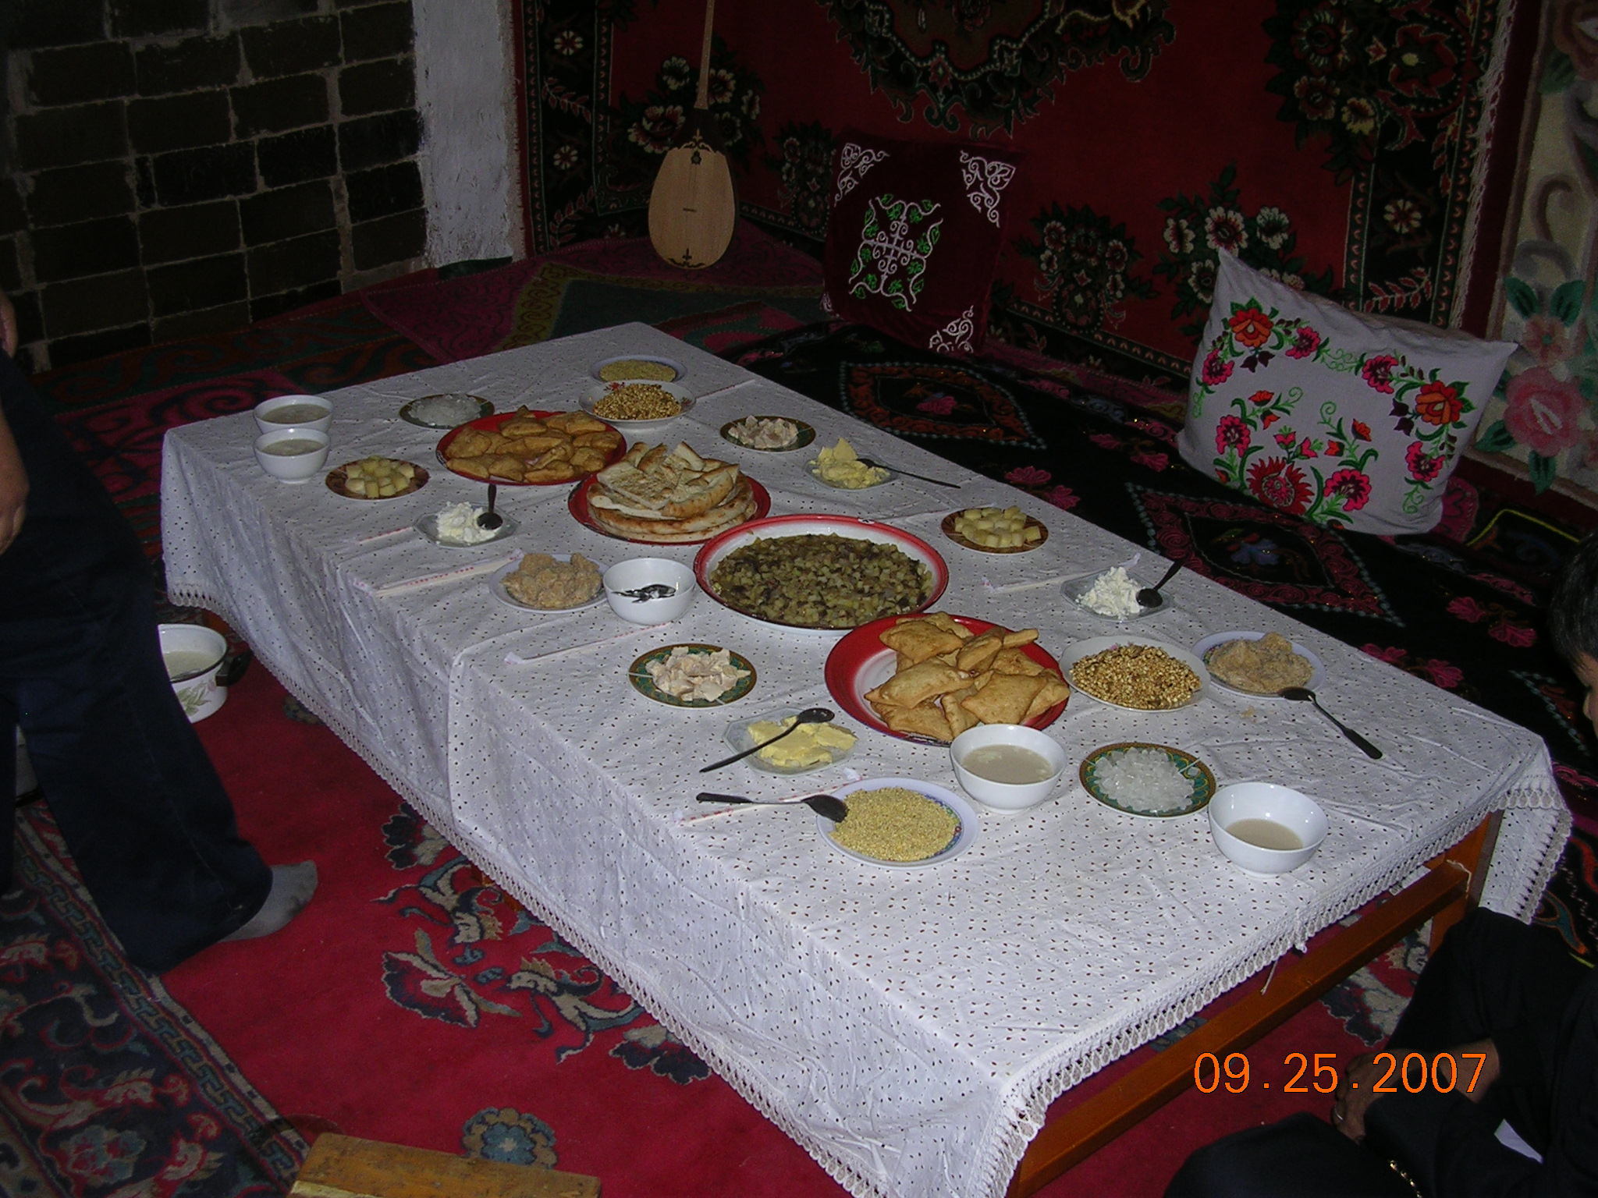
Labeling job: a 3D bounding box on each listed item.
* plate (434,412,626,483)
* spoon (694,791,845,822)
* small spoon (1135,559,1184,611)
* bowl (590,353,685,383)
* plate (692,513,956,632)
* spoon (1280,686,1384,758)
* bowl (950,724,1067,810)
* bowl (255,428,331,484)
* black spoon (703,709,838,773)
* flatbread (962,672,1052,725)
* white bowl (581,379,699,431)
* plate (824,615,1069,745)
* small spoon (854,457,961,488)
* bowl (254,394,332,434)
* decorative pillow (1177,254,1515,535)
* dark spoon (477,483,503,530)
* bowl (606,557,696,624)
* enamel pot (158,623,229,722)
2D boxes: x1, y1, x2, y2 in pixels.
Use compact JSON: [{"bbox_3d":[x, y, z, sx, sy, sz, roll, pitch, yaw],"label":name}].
[{"bbox_3d":[-0.428,-0.231,2.825,0.303,0.032,0.303,2,28,-1],"label":"plate"},{"bbox_3d":[-0.030,0.223,1.894,0.166,0.025,0.034,6,29,14],"label":"spoon"},{"bbox_3d":[0.492,-0.030,2.353,0.034,0.025,0.157,19,38,28],"label":"small spoon"},{"bbox_3d":[-0.287,-0.391,3.134,0.171,0.034,0.171,2,28,-1],"label":"bowl"},{"bbox_3d":[0.031,-0.024,2.456,0.353,0.043,0.353,2,28,-1],"label":"plate"},{"bbox_3d":[0.629,0.144,2.080,0.034,0.025,0.150,-17,36,-31],"label":"spoon"},{"bbox_3d":[0.230,0.194,1.937,0.121,0.058,0.121,2,29,-1],"label":"bowl"},{"bbox_3d":[-0.748,-0.206,2.605,0.111,0.057,0.111,2,29,-1],"label":"bowl"},{"bbox_3d":[-0.035,0.170,2.080,0.189,0.024,0.040,-20,35,-27],"label":"black spoon"},{"bbox_3d":[0.251,0.131,2.142,0.078,0.030,0.098,18,38,22],"label":"flatbread"},{"bbox_3d":[-0.261,-0.304,2.835,0.183,0.040,0.183,2,29,-1],"label":"white bowl"},{"bbox_3d":[0.176,0.113,2.099,0.292,0.042,0.292,2,29,-1],"label":"plate"},{"bbox_3d":[0.173,-0.200,2.802,0.184,0.022,0.038,16,31,19],"label":"small spoon"},{"bbox_3d":[-0.777,-0.264,2.708,0.120,0.058,0.120,2,29,-1],"label":"bowl"},{"bbox_3d":[1.050,-0.412,3.466,0.621,0.393,0.170,27,17,37],"label":"decorative pillow"},{"bbox_3d":[-0.463,-0.139,2.630,0.039,0.025,0.166,-2,28,-8],"label":"dark spoon"},{"bbox_3d":[-0.202,-0.005,2.389,0.124,0.057,0.124,2,28,-1],"label":"bowl"},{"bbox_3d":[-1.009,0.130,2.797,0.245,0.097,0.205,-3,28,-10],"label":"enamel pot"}]

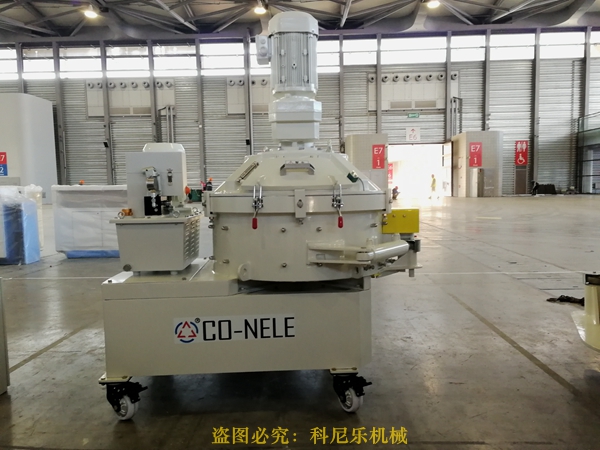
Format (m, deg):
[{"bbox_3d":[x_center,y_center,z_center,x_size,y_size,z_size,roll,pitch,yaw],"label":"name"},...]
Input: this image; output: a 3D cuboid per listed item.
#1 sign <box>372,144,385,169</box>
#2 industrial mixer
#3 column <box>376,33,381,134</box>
[{"bbox_3d":[5.718,-4.933,34.000,0.886,1.758,0.050,-1,4,2],"label":"sign"},{"bbox_3d":[-0.135,-0.115,2.133,1.339,1.657,0.870,-1,4,-3],"label":"industrial mixer"},{"bbox_3d":[6.374,-8.686,37.494,0.330,13.105,0.420,-1,4,2],"label":"column"}]

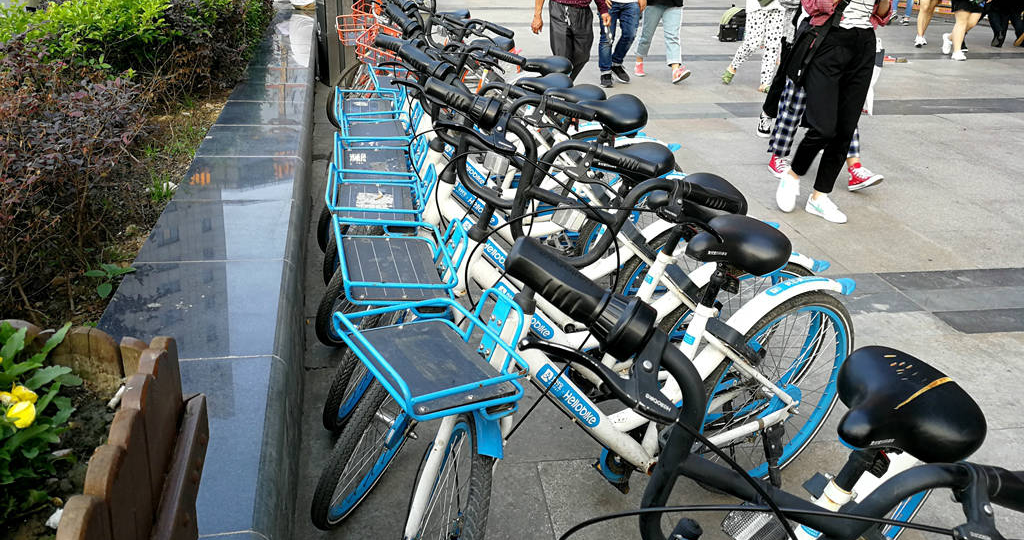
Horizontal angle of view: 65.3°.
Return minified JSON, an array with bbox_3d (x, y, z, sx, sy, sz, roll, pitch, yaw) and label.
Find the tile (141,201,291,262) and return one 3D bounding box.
[{"bbox_3d":[-0.958,-0.126,2.647,0.440,0.030,0.590,-2,23,-9],"label":"tile"}]

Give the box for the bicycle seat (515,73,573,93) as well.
[{"bbox_3d":[0.134,-0.785,3.400,0.265,0.108,0.195,2,28,3],"label":"bicycle seat"}]

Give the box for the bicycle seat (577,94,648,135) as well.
[{"bbox_3d":[0.348,-0.549,2.869,0.265,0.120,0.200,-6,24,-17],"label":"bicycle seat"}]

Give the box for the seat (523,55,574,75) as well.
[{"bbox_3d":[0.167,-0.968,3.800,0.265,0.108,0.195,6,29,10],"label":"seat"}]

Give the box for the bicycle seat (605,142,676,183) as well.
[{"bbox_3d":[0.354,-0.312,2.320,0.265,0.105,0.185,-4,23,-13],"label":"bicycle seat"}]

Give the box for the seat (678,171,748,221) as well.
[{"bbox_3d":[0.459,-0.177,2.031,0.265,0.120,0.200,-11,26,-27],"label":"seat"}]

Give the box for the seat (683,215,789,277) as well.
[{"bbox_3d":[0.500,-0.054,1.750,0.265,0.110,0.190,-11,26,-27],"label":"seat"}]

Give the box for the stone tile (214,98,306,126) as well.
[{"bbox_3d":[-1.306,-0.811,4.253,0.473,0.050,0.600,-3,23,-12],"label":"stone tile"}]

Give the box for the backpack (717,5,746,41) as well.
[{"bbox_3d":[3.323,-3.642,11.850,0.380,0.490,0.280,10,24,18],"label":"backpack"}]

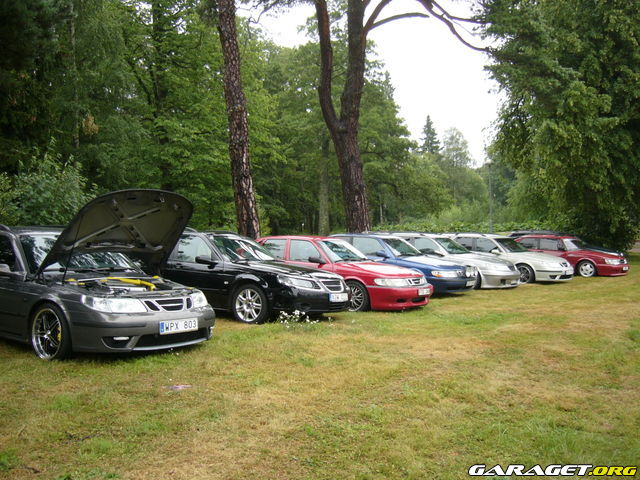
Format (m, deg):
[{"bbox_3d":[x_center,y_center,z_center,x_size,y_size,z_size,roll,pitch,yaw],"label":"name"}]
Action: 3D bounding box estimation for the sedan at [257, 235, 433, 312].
[{"bbox_3d":[-0.103,0.613,12.427,4.630,1.430,1.710,-1,0,33],"label":"sedan"}]

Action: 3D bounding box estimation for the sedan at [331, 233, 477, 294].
[{"bbox_3d":[1.164,0.566,14.721,4.760,1.420,1.765,-1,0,33],"label":"sedan"}]

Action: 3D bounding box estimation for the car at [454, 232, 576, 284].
[{"bbox_3d":[4.817,0.546,18.783,4.820,1.480,1.790,-1,0,36],"label":"car"}]

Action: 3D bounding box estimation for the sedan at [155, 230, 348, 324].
[{"bbox_3d":[-1.749,0.548,10.738,4.840,1.470,1.790,-1,0,32],"label":"sedan"}]

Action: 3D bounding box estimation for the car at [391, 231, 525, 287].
[{"bbox_3d":[2.707,0.540,16.769,4.820,1.480,1.790,-1,0,29],"label":"car"}]

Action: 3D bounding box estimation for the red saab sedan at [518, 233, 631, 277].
[{"bbox_3d":[7.267,0.541,20.646,4.690,1.420,1.700,-1,0,37],"label":"red saab sedan"}]

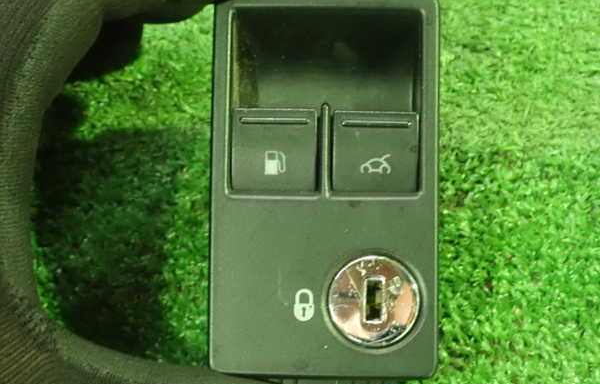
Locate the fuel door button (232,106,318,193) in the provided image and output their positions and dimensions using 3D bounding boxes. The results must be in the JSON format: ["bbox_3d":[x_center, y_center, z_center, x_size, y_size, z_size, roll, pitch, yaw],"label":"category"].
[{"bbox_3d":[-0.006,-0.009,0.382,0.018,0.007,0.018,1,85,0],"label":"fuel door button"}]

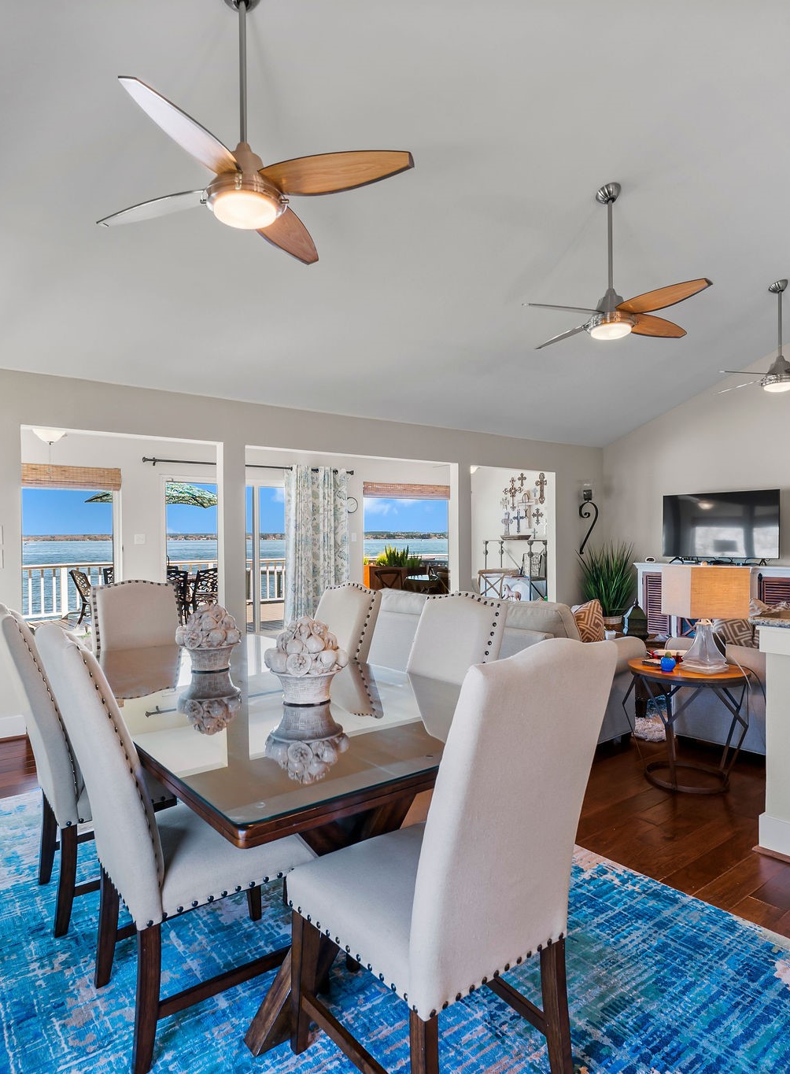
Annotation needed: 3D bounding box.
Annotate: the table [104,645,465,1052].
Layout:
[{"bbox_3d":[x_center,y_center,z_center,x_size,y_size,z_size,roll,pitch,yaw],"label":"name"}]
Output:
[{"bbox_3d":[-0.511,0.935,2.329,1.130,0.775,2.095,-1,0,-39],"label":"table"}]

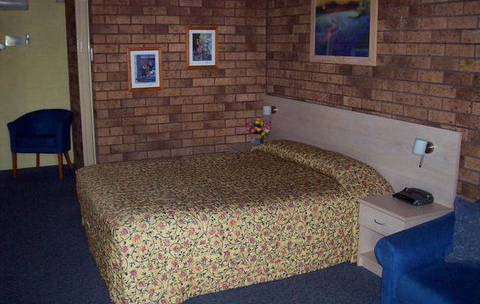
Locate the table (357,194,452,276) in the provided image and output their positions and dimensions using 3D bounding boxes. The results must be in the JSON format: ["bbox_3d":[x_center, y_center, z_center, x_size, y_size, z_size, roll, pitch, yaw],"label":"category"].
[{"bbox_3d":[1.109,0.587,3.417,0.410,0.495,0.450,-6,14,-26],"label":"table"}]

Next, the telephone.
[{"bbox_3d":[1.195,0.297,3.436,0.165,0.066,0.245,-6,14,-26],"label":"telephone"}]

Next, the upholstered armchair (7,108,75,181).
[{"bbox_3d":[-2.310,-0.110,5.943,0.640,0.770,0.580,0,12,2],"label":"upholstered armchair"}]

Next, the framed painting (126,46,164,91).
[{"bbox_3d":[-0.903,-0.790,4.761,0.333,0.405,0.028,-6,14,-26],"label":"framed painting"}]

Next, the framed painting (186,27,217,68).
[{"bbox_3d":[-0.372,-1.042,4.973,0.333,0.403,0.028,-6,14,-26],"label":"framed painting"}]

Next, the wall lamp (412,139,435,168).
[{"bbox_3d":[1.230,0.006,3.358,0.135,0.200,0.090,-6,14,-26],"label":"wall lamp"}]

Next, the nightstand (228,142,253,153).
[{"bbox_3d":[0.166,0.176,5.134,0.420,0.460,0.440,-5,13,-25],"label":"nightstand"}]

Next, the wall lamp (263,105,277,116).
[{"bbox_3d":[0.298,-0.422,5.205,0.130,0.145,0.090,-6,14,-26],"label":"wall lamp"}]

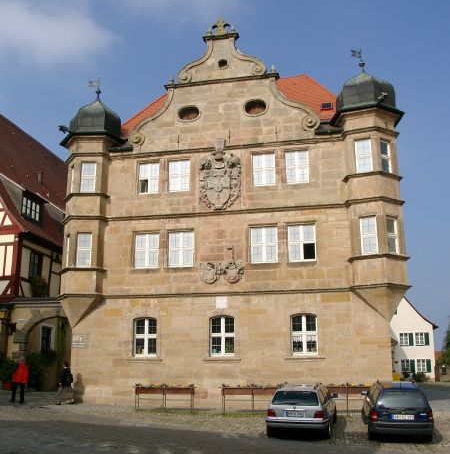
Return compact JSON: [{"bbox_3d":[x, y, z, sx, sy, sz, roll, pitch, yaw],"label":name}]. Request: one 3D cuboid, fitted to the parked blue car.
[{"bbox_3d":[5.072,5.372,17.546,1.700,1.480,4.280,-3,-11,11],"label":"parked blue car"}]

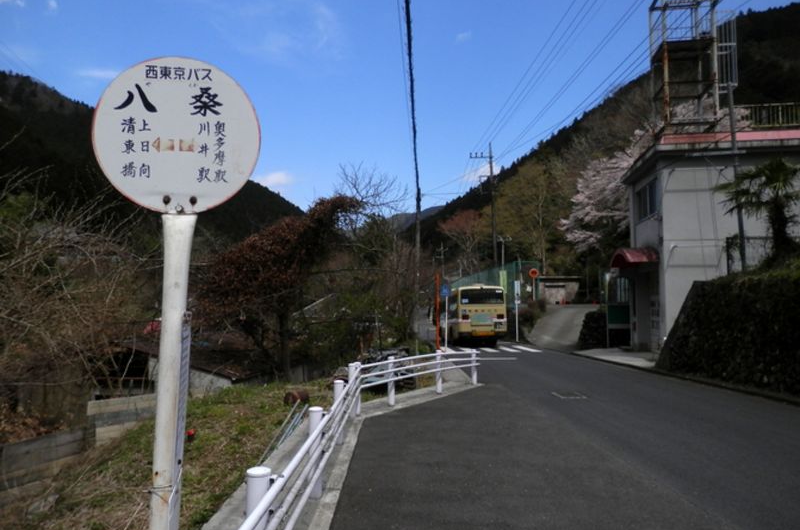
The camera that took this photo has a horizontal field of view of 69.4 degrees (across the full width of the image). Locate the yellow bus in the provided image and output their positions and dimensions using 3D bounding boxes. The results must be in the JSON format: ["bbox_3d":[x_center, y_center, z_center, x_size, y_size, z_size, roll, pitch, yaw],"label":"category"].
[{"bbox_3d":[3.970,2.680,32.400,2.350,3.050,9.100,0,-3,-1],"label":"yellow bus"}]

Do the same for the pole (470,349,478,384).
[{"bbox_3d":[1.670,2.284,12.900,0.120,0.800,0.120,0,-2,0],"label":"pole"}]

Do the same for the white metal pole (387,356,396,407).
[{"bbox_3d":[-0.136,1.971,9.800,0.120,0.820,0.120,0,-2,0],"label":"white metal pole"}]

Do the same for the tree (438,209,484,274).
[{"bbox_3d":[6.918,-2.194,65.000,5.000,8.000,5.000,0,-2,0],"label":"tree"}]

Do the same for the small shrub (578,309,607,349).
[{"bbox_3d":[8.205,2.735,24.500,1.200,1.650,1.250,0,-2,0],"label":"small shrub"}]

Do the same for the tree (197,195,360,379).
[{"bbox_3d":[-3.575,0.662,17.000,4.500,5.200,3.900,0,-2,0],"label":"tree"}]

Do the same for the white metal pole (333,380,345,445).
[{"bbox_3d":[-0.755,1.831,7.150,0.120,0.800,0.120,0,-2,0],"label":"white metal pole"}]

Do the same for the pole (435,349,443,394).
[{"bbox_3d":[0.763,2.093,11.300,0.120,0.830,0.120,0,-2,0],"label":"pole"}]

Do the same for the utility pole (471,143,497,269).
[{"bbox_3d":[6.326,-2.940,43.000,1.800,12.200,0.500,0,-2,0],"label":"utility pole"}]

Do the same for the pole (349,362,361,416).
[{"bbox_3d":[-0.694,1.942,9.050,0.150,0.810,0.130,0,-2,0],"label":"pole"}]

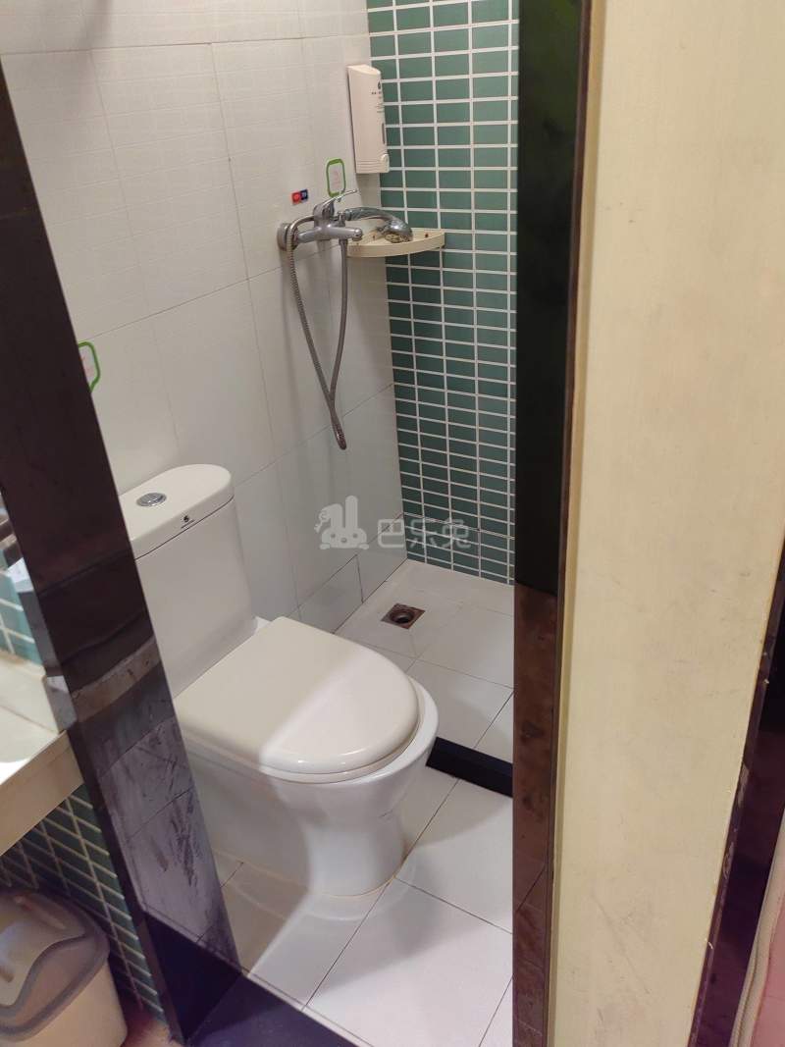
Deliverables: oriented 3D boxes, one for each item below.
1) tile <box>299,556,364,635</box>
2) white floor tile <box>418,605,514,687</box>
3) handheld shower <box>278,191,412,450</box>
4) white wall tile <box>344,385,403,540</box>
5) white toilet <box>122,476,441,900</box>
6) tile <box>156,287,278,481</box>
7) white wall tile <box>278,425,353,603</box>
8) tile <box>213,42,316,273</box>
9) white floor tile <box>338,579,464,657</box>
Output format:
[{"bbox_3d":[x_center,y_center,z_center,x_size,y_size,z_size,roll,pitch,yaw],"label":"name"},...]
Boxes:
[{"bbox_3d":[-0.182,0.242,2.433,0.010,0.184,0.300,13,35,28],"label":"tile"},{"bbox_3d":[0.272,0.354,2.371,0.295,0.010,0.296,13,35,28],"label":"white floor tile"},{"bbox_3d":[-0.072,-0.525,2.086,0.190,0.630,0.370,13,35,28],"label":"handheld shower"},{"bbox_3d":[-0.054,-0.164,2.471,0.010,0.450,0.286,13,34,28],"label":"white wall tile"},{"bbox_3d":[-0.219,0.350,1.628,0.675,0.782,0.372,13,34,28],"label":"white toilet"},{"bbox_3d":[-0.387,-0.284,1.828,0.010,0.449,0.299,13,35,28],"label":"tile"},{"bbox_3d":[-0.201,-0.029,2.256,0.010,0.450,0.301,13,34,28],"label":"white wall tile"},{"bbox_3d":[-0.266,-0.812,1.819,0.010,0.455,0.300,13,35,28],"label":"tile"},{"bbox_3d":[0.021,0.294,2.508,0.290,0.010,0.296,13,35,28],"label":"white floor tile"}]

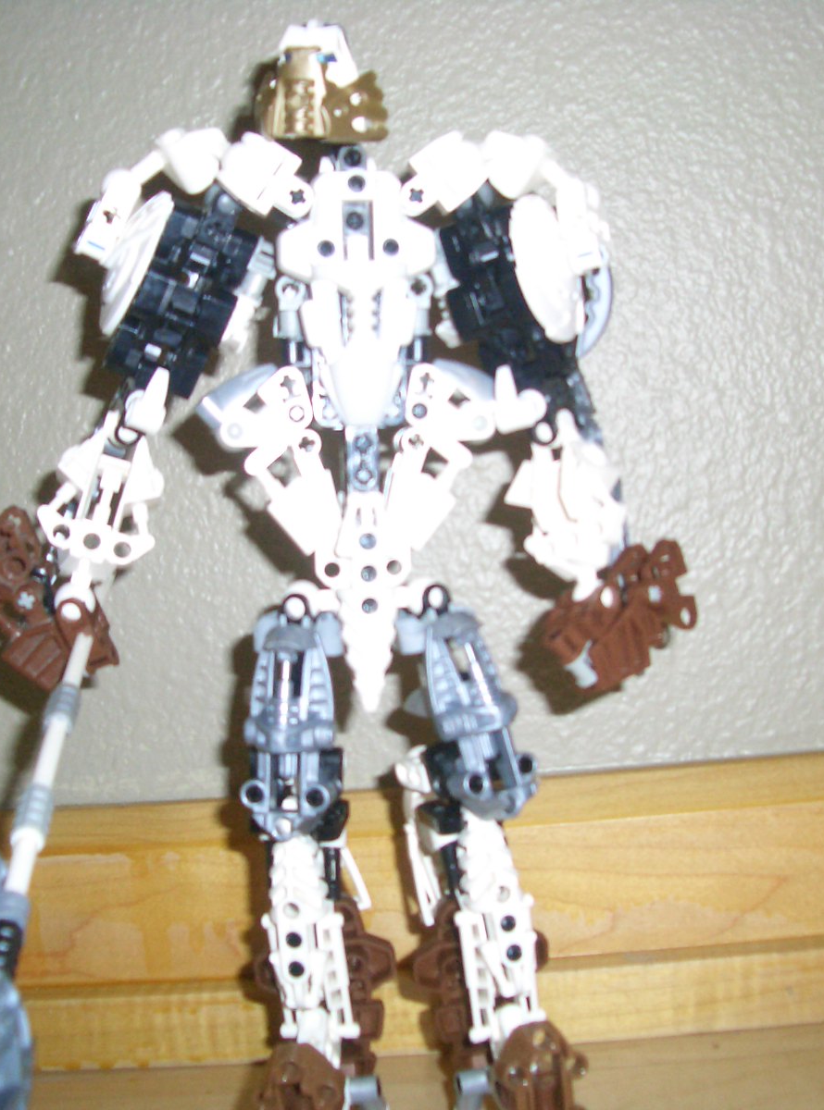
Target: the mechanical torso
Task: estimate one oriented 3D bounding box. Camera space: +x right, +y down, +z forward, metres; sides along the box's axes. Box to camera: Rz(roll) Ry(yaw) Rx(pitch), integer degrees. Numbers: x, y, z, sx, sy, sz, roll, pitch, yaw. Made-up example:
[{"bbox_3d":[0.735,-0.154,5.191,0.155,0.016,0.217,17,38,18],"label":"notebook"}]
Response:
[{"bbox_3d":[-0.010,-0.034,0.385,0.087,0.141,0.052,-2,1,-4],"label":"mechanical torso"}]

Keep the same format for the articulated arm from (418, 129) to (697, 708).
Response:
[{"bbox_3d":[0.037,-0.038,0.389,0.050,0.147,0.053,-12,0,-3],"label":"articulated arm"}]

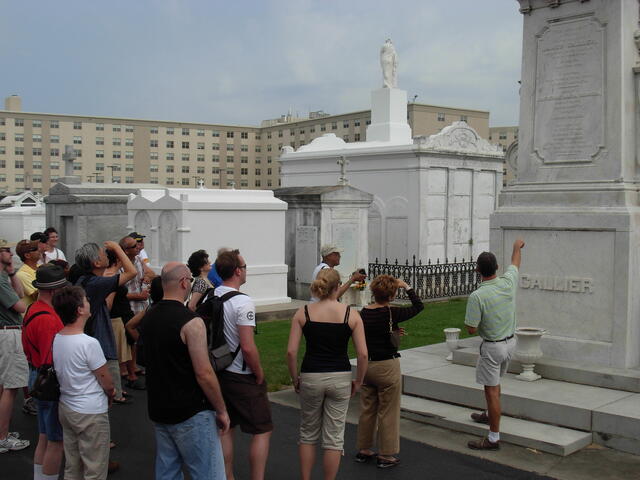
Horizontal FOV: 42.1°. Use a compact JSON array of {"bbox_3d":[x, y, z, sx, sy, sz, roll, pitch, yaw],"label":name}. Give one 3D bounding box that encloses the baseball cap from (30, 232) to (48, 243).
[{"bbox_3d":[-3.335,-0.026,9.900,0.240,0.130,0.175,0,2,6],"label":"baseball cap"}]

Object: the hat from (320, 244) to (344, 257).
[{"bbox_3d":[0.143,0.126,9.550,0.265,0.130,0.180,-4,2,3],"label":"hat"}]

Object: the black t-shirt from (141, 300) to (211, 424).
[{"bbox_3d":[-0.877,0.754,5.120,0.500,0.760,0.330,2,2,38],"label":"black t-shirt"}]

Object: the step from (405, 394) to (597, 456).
[{"bbox_3d":[1.501,1.778,8.187,0.560,0.085,2.250,-2,3,-44],"label":"step"}]

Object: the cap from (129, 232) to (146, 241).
[{"bbox_3d":[-2.416,-0.026,11.000,0.250,0.135,0.175,-8,2,17],"label":"cap"}]

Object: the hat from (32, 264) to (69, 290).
[{"bbox_3d":[-1.891,0.264,5.850,0.280,0.140,0.250,-17,12,-38],"label":"hat"}]

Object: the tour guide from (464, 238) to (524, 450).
[{"bbox_3d":[1.562,0.927,7.450,0.500,1.840,0.440,-1,2,-18],"label":"tour guide"}]

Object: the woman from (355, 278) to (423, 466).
[{"bbox_3d":[0.563,1.074,6.938,0.550,1.570,0.450,1,2,33],"label":"woman"}]

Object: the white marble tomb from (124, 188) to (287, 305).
[{"bbox_3d":[-2.251,0.139,16.864,2.720,2.330,1.970,-2,3,-45],"label":"white marble tomb"}]

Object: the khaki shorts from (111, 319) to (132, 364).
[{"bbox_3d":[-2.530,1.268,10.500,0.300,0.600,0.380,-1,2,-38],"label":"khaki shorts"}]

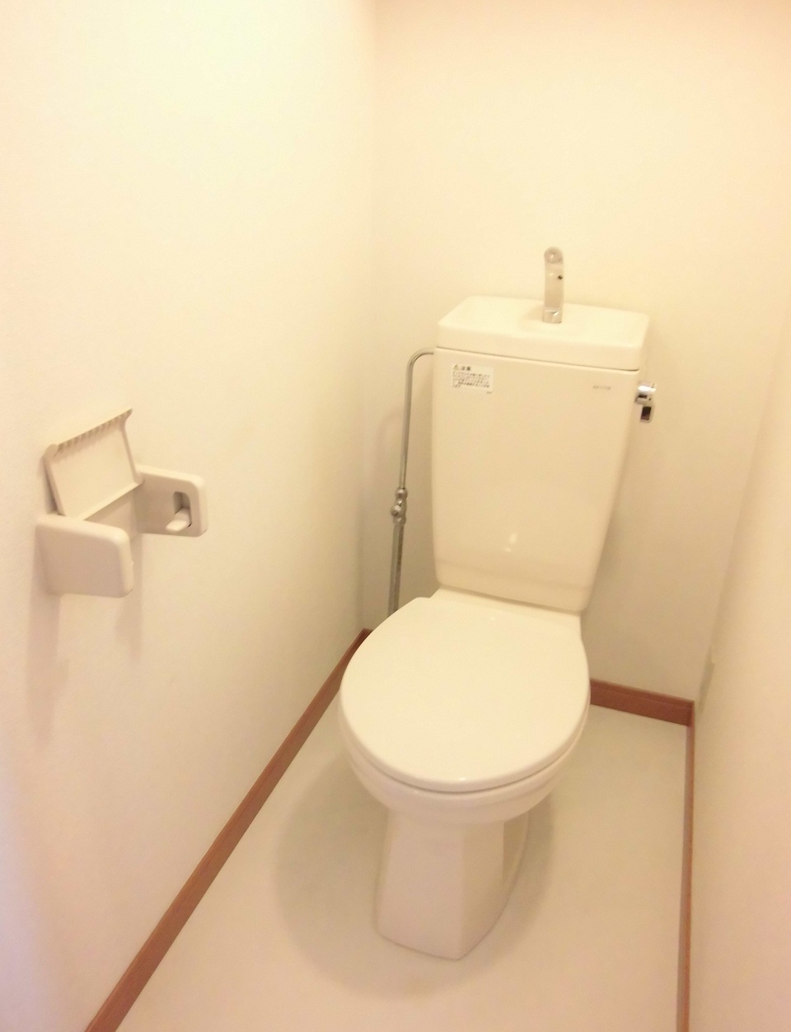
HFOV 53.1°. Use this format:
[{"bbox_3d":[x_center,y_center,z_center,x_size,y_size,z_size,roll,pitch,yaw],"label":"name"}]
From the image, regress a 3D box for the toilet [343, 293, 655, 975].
[{"bbox_3d":[0.157,0.160,1.342,0.375,0.889,0.758,11,28,18],"label":"toilet"}]

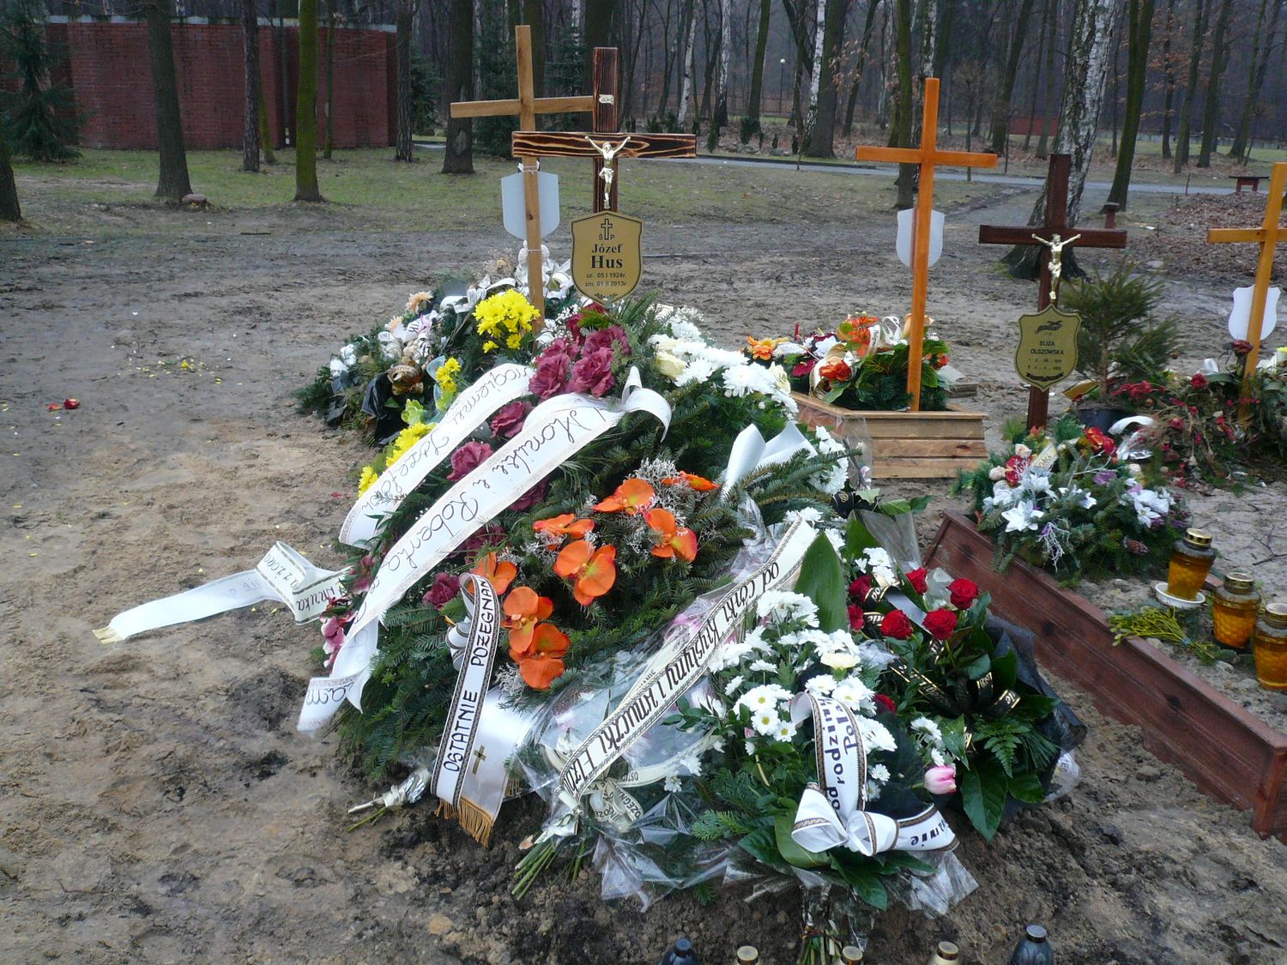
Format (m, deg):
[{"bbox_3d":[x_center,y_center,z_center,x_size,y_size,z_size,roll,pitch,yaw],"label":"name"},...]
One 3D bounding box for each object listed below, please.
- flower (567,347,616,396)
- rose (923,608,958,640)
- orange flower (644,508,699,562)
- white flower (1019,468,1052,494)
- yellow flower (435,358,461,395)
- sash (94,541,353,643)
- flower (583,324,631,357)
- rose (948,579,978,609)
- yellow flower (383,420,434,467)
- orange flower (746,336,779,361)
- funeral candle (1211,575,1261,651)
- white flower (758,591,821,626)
[{"bbox_3d":[-0.141,-0.304,3.150,0.130,0.125,0.085,3,-7,7],"label":"flower"},{"bbox_3d":[0.627,0.298,2.430,0.069,0.060,0.060,6,-12,15],"label":"rose"},{"bbox_3d":[0.067,0.127,2.800,0.130,0.125,0.065,1,-13,0],"label":"orange flower"},{"bbox_3d":[1.175,-0.004,3.450,0.100,0.080,0.060,9,-5,23],"label":"white flower"},{"bbox_3d":[-0.604,-0.329,3.570,0.082,0.120,0.075,1,19,0],"label":"yellow flower"},{"bbox_3d":[-1.252,0.324,3.420,0.720,0.170,0.300,2,17,3],"label":"sash"},{"bbox_3d":[-0.102,-0.388,3.210,0.130,0.110,0.085,-3,-7,-11],"label":"flower"},{"bbox_3d":[0.692,0.241,2.500,0.062,0.060,0.060,6,-12,16],"label":"rose"},{"bbox_3d":[-0.697,-0.116,3.420,0.140,0.120,0.100,5,19,11],"label":"yellow flower"},{"bbox_3d":[0.491,-0.553,4.770,0.130,0.100,0.090,1,-6,0],"label":"orange flower"},{"bbox_3d":[1.470,0.318,2.860,0.118,0.168,0.118,11,20,28],"label":"funeral candle"},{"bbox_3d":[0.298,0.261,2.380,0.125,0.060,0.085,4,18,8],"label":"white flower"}]

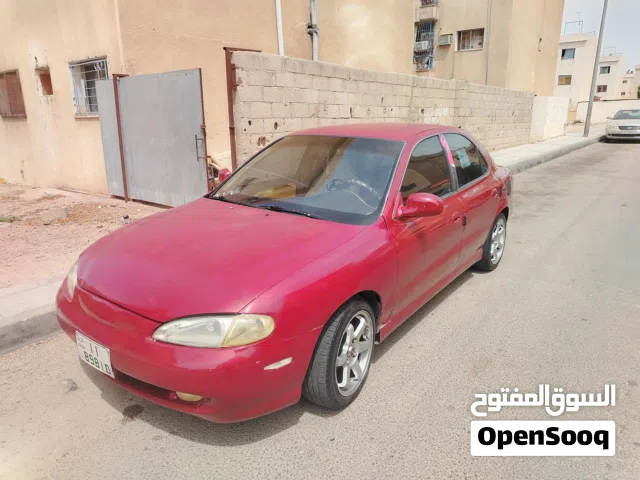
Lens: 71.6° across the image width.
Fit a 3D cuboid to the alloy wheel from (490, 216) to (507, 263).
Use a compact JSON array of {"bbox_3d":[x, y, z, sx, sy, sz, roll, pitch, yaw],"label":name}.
[{"bbox_3d":[1.652,0.002,4.301,0.160,0.446,0.446,11,20,35],"label":"alloy wheel"}]

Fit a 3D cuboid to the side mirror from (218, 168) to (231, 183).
[{"bbox_3d":[-0.713,-0.481,3.568,0.240,0.142,0.150,11,20,35],"label":"side mirror"}]

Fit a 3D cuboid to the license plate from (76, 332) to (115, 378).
[{"bbox_3d":[-1.020,0.523,2.016,0.295,0.146,0.020,11,20,35],"label":"license plate"}]

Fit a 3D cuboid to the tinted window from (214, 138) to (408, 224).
[{"bbox_3d":[-0.074,-0.477,3.038,1.380,0.080,0.853,11,50,35],"label":"tinted window"}]

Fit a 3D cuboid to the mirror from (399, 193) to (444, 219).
[{"bbox_3d":[0.598,-0.211,2.628,0.240,0.142,0.150,11,20,35],"label":"mirror"}]

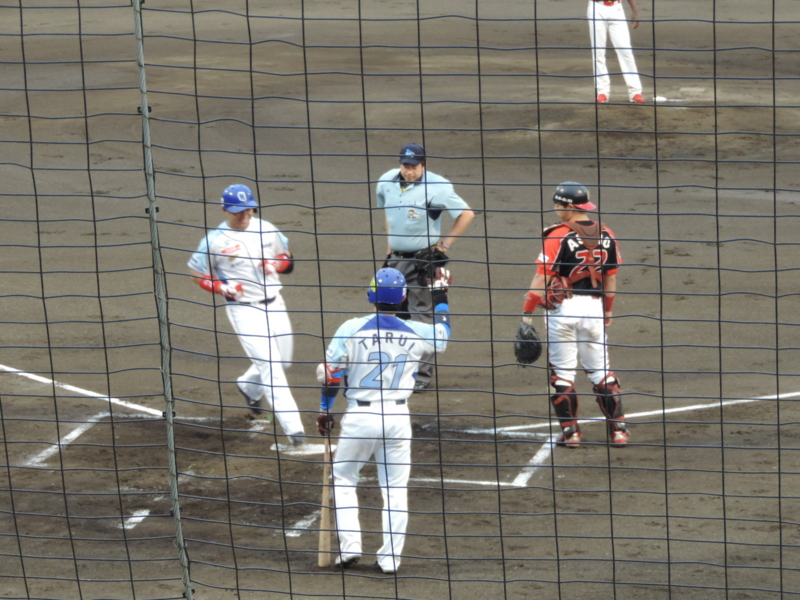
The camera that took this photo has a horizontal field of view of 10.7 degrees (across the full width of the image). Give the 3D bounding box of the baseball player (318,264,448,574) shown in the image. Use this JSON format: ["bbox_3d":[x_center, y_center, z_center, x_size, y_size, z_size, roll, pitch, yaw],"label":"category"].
[{"bbox_3d":[-0.084,0.663,24.360,0.760,1.735,0.550,0,9,-2],"label":"baseball player"}]

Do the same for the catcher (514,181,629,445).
[{"bbox_3d":[1.162,0.080,28.253,0.700,1.740,0.500,-1,9,-8],"label":"catcher"}]

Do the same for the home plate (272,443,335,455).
[{"bbox_3d":[-0.647,0.982,27.997,0.440,0.030,0.440,2,9,10],"label":"home plate"}]

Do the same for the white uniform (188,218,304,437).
[{"bbox_3d":[-1.006,0.178,28.165,0.660,1.420,0.620,-3,10,-24],"label":"white uniform"}]

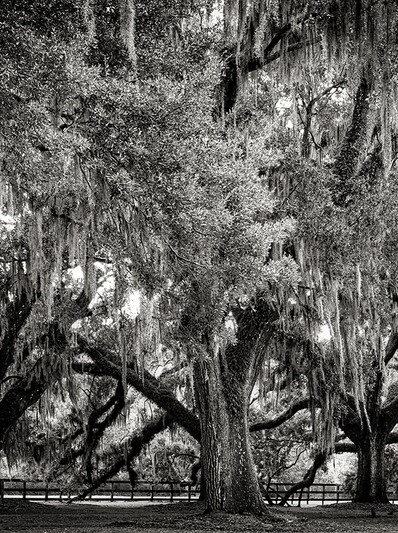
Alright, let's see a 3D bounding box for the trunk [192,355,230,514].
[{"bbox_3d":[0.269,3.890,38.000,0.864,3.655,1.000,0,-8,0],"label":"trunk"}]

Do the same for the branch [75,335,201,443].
[{"bbox_3d":[-1.791,3.640,48.000,3.729,3.019,1.400,0,-8,0],"label":"branch"}]

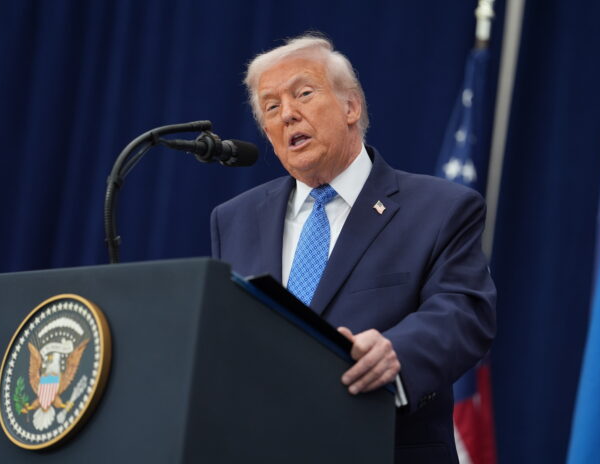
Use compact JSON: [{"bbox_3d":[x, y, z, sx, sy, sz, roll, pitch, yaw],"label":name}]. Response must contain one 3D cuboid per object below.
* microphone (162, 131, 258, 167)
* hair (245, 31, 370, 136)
[{"bbox_3d":[-0.160,-0.148,5.170,0.215,0.055,0.050,8,-7,-42],"label":"microphone"},{"bbox_3d":[0.012,-0.260,5.320,0.180,0.200,0.225,-19,-20,20],"label":"hair"}]

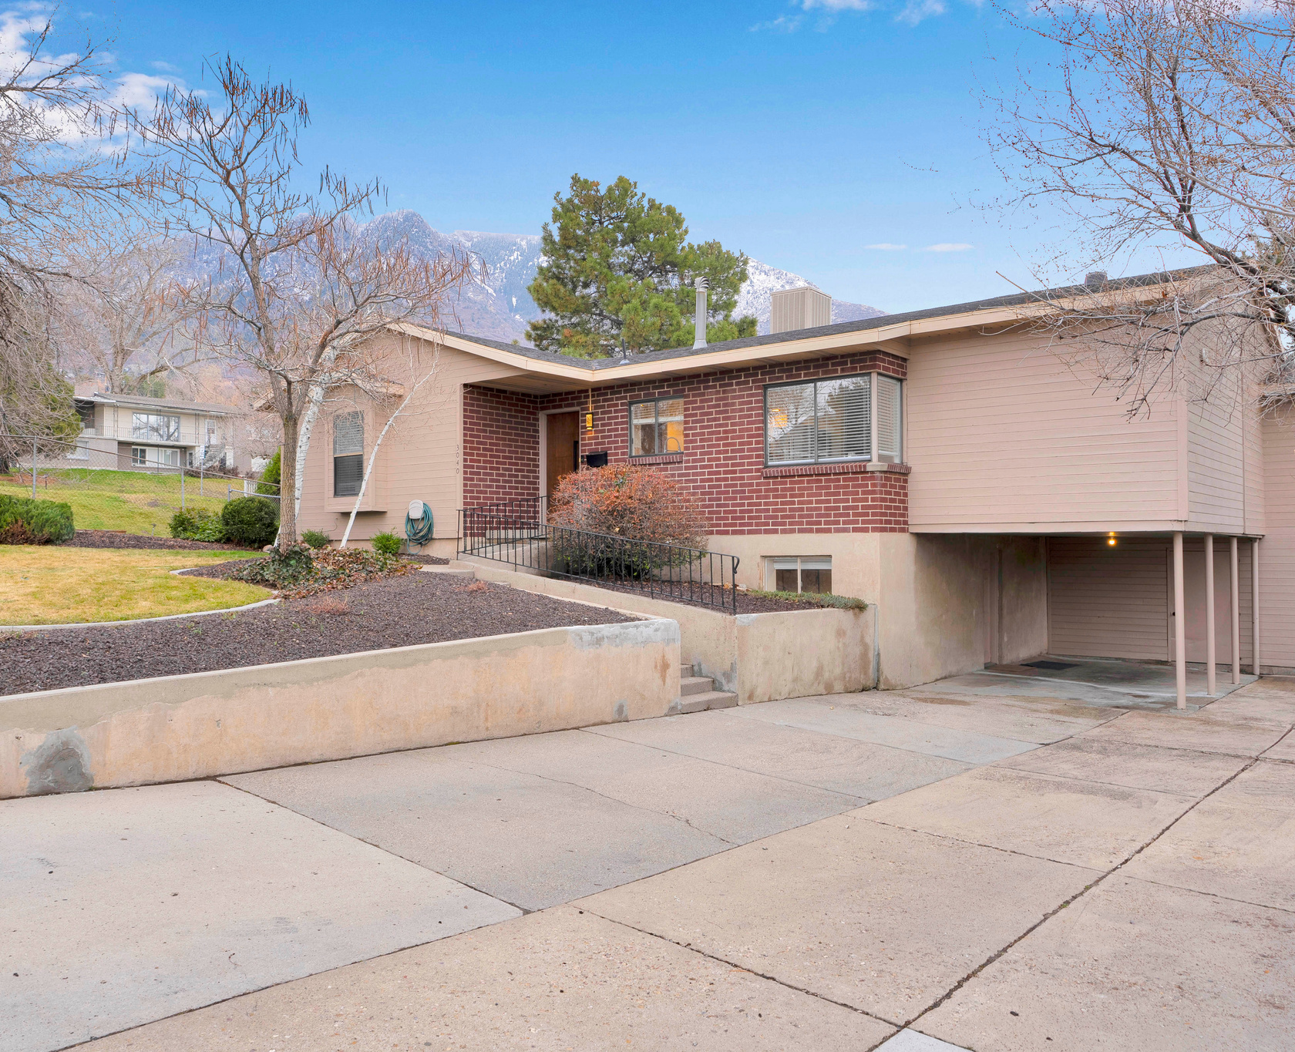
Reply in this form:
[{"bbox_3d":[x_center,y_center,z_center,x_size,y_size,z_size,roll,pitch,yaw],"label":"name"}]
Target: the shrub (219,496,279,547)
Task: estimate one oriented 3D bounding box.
[{"bbox_3d":[-7.700,-0.060,20.400,1.150,1.000,1.120,0,-1,-20],"label":"shrub"}]

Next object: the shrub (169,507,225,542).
[{"bbox_3d":[-8.750,-0.020,20.600,1.120,0.680,1.050,0,-1,-22],"label":"shrub"}]

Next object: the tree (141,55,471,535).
[{"bbox_3d":[-5.900,-3.800,18.300,5.600,8.600,5.200,0,-1,-18],"label":"tree"}]

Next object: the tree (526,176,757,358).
[{"bbox_3d":[-0.200,-4.900,35.000,7.700,13.200,7.400,0,-1,0],"label":"tree"}]

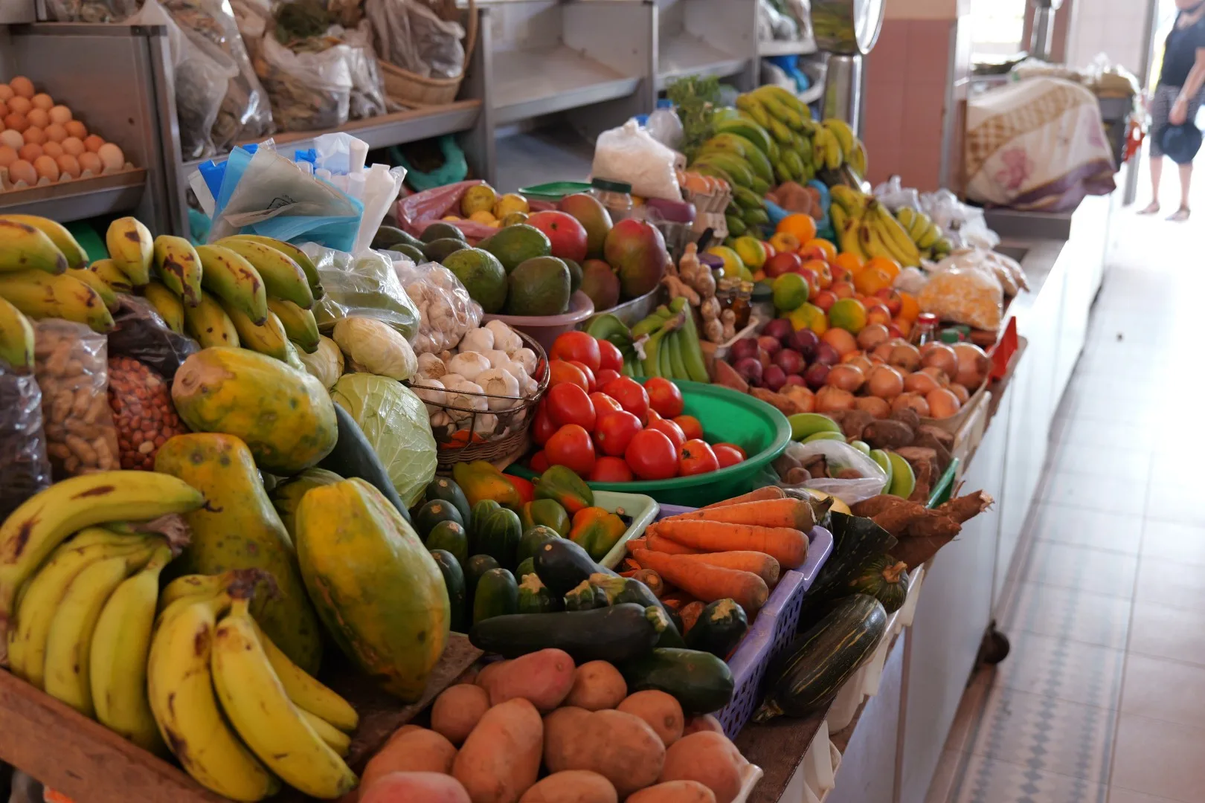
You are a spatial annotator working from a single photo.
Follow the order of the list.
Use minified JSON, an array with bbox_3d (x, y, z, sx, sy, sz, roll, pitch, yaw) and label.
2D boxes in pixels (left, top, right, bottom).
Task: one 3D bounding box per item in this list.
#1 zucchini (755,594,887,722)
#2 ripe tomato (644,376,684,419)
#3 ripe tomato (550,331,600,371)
[{"bbox_3d":[0.225,0.267,1.272,0.184,0.062,0.062,-35,33,-24],"label":"zucchini"},{"bbox_3d":[0.090,-0.006,1.810,0.059,0.056,0.059,0,17,0],"label":"ripe tomato"},{"bbox_3d":[-0.038,-0.065,1.750,0.071,0.063,0.071,-1,19,0],"label":"ripe tomato"}]

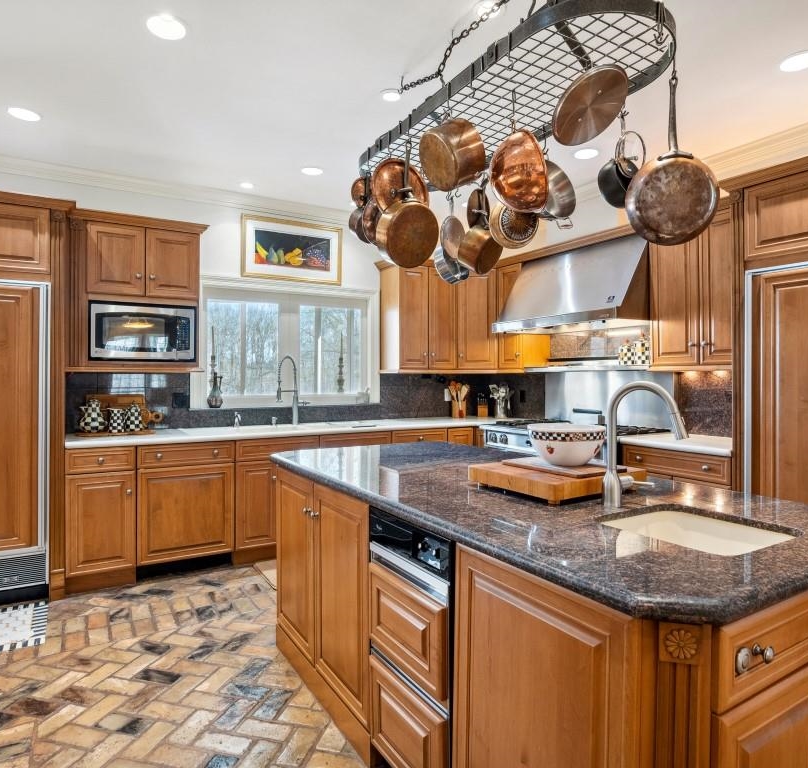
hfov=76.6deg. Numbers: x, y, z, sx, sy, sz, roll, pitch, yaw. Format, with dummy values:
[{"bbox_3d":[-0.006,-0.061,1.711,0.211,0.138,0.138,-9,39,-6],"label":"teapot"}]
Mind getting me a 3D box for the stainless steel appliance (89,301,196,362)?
[{"bbox_3d":[-1.825,-0.333,3.559,0.630,0.380,0.450,0,0,-32],"label":"stainless steel appliance"}]

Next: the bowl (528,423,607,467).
[{"bbox_3d":[0.602,0.224,1.880,0.290,0.145,0.290,0,0,0],"label":"bowl"}]

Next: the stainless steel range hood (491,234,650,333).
[{"bbox_3d":[1.380,-0.752,4.055,0.719,0.640,1.241,0,0,-30],"label":"stainless steel range hood"}]

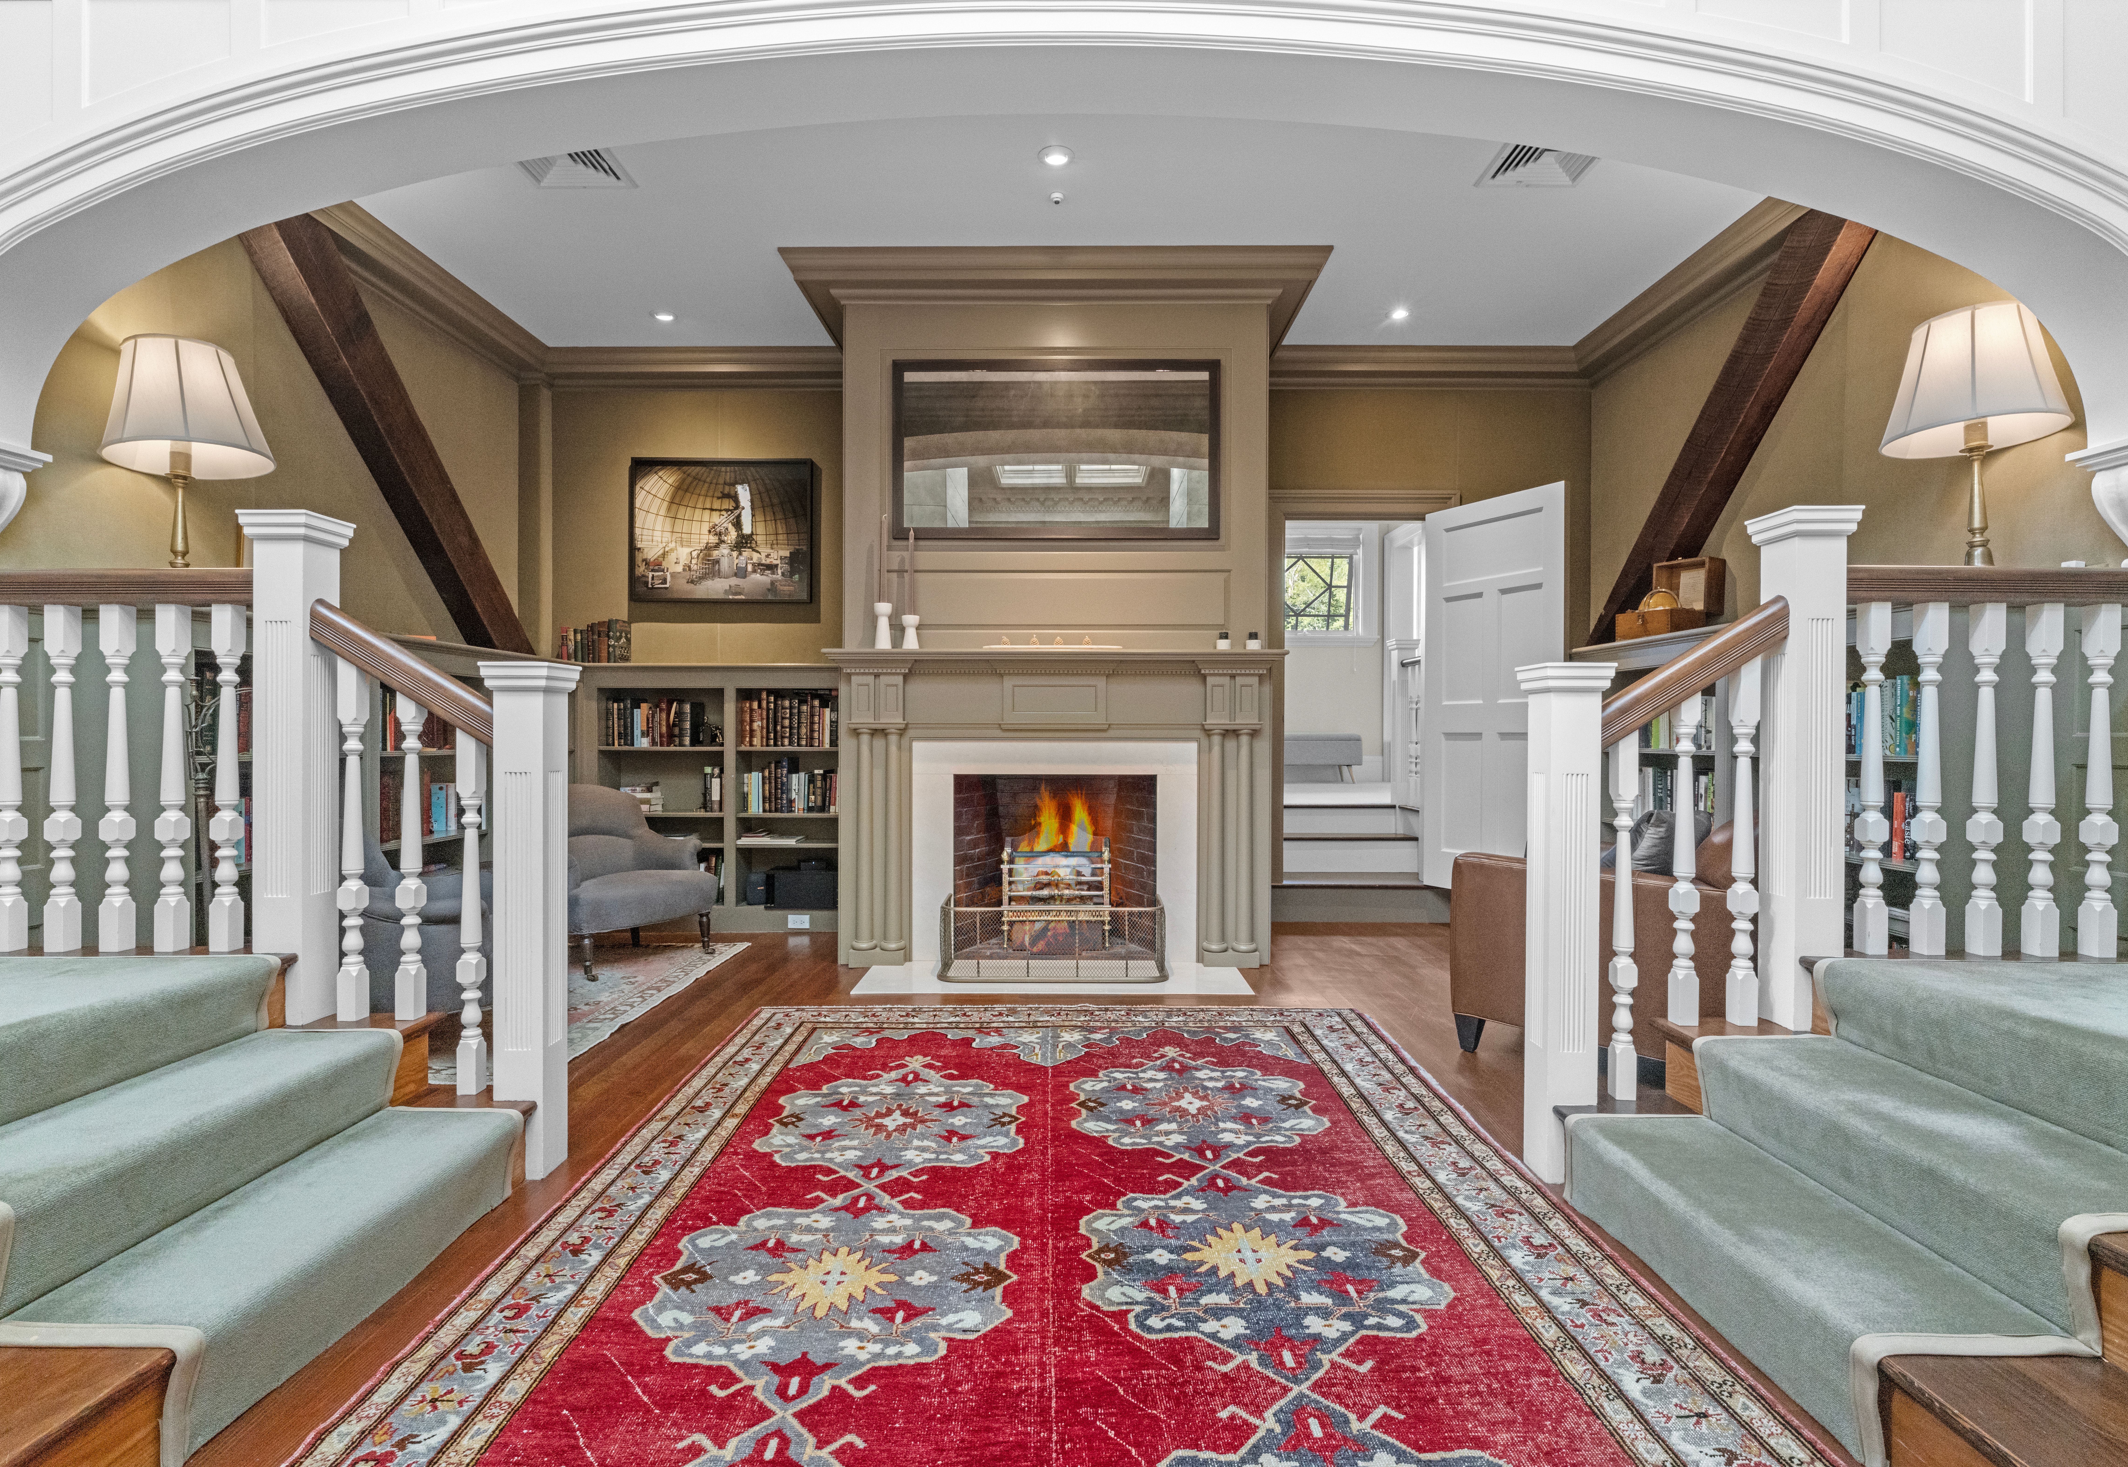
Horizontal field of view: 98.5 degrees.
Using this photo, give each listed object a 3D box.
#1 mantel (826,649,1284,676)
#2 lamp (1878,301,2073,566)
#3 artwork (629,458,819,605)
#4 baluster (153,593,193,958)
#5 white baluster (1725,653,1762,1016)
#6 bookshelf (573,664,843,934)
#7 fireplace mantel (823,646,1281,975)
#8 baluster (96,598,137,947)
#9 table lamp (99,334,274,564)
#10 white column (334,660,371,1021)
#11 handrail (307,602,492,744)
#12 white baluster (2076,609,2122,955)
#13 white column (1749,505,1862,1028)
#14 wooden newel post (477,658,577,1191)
[{"bbox_3d":[-0.040,-0.305,4.090,2.020,0.115,0.230,0,0,0],"label":"mantel"},{"bbox_3d":[2.490,-0.735,2.500,0.385,0.770,0.385,0,0,0],"label":"lamp"},{"bbox_3d":[-1.863,-1.102,5.020,0.990,0.795,0.050,0,0,-1],"label":"artwork"},{"bbox_3d":[-2.129,0.108,2.190,0.043,0.820,0.043,0,0,-1],"label":"baluster"},{"bbox_3d":[1.611,0.254,2.172,0.043,0.865,0.043,0,0,-1],"label":"white baluster"},{"bbox_3d":[-1.800,0.341,4.910,1.480,1.400,0.290,0,0,-1],"label":"bookshelf"},{"bbox_3d":[-0.036,0.341,4.080,2.020,1.400,0.260,0,0,-1],"label":"fireplace mantel"},{"bbox_3d":[-2.259,0.108,2.190,0.043,0.820,0.043,0,0,-1],"label":"baluster"},{"bbox_3d":[-2.650,-0.753,2.766,0.390,0.790,0.390,0,0,-1],"label":"table lamp"},{"bbox_3d":[-1.731,0.260,2.235,0.046,0.870,0.046,0,0,0],"label":"white column"},{"bbox_3d":[-1.582,-0.144,2.240,0.550,0.084,0.080,32,0,0],"label":"handrail"},{"bbox_3d":[2.473,0.114,2.190,0.046,0.840,0.046,0,0,0],"label":"white baluster"},{"bbox_3d":[1.776,0.085,2.200,0.160,1.220,0.160,0,0,0],"label":"white column"},{"bbox_3d":[-1.277,0.440,2.210,0.155,1.214,0.155,0,0,-1],"label":"wooden newel post"}]

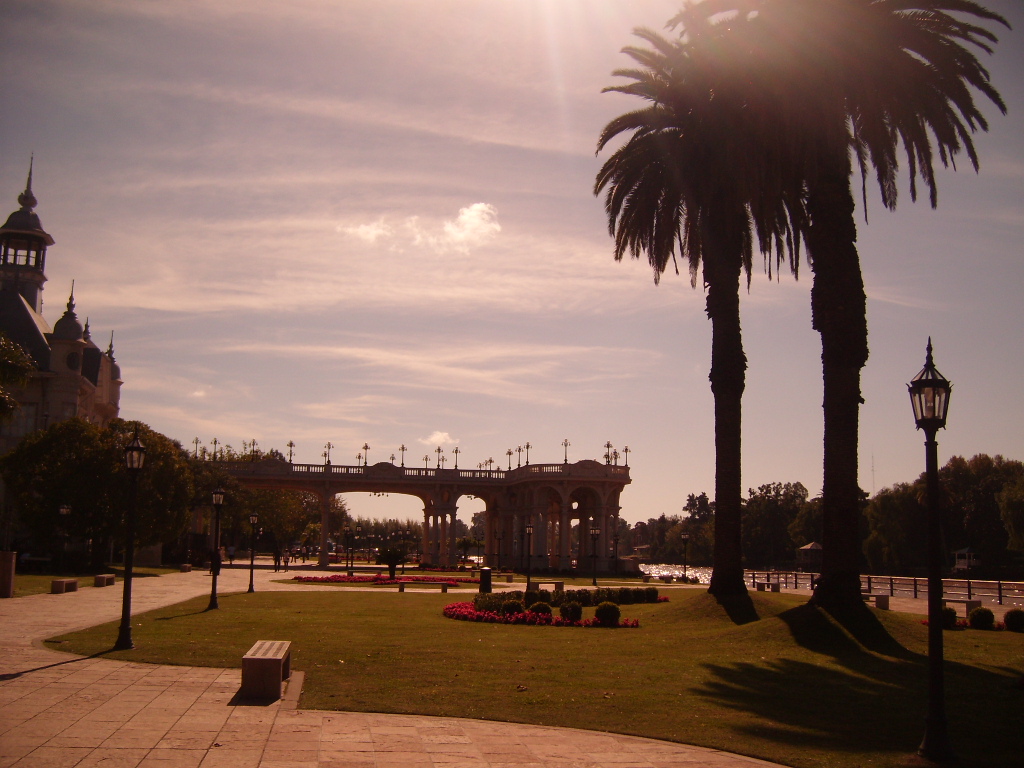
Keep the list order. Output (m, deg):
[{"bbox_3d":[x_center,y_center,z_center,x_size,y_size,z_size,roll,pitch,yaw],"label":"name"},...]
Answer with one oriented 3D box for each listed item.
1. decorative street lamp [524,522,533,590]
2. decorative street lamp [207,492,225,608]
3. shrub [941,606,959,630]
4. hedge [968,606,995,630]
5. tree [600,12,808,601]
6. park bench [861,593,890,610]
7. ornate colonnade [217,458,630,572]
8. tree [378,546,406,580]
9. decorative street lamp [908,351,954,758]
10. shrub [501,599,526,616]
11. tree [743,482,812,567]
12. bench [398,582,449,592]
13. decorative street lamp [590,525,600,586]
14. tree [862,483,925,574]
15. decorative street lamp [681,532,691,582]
[{"bbox_3d":[0.829,8.329,50.589,0.400,3.550,0.400,1,-9,0],"label":"decorative street lamp"},{"bbox_3d":[-8.434,4.612,29.585,0.400,3.500,0.400,1,-9,0],"label":"decorative street lamp"},{"bbox_3d":[10.801,5.844,25.847,0.610,0.580,0.610,1,-9,0],"label":"shrub"},{"bbox_3d":[11.703,5.856,25.847,0.620,0.580,0.620,1,-9,0],"label":"hedge"},{"bbox_3d":[5.904,-2.603,29.317,6.700,16.795,6.700,0,-9,0],"label":"tree"},{"bbox_3d":[11.599,7.118,33.908,0.450,0.440,2.150,2,-9,-8],"label":"park bench"},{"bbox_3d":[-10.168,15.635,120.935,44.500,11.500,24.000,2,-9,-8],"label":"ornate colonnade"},{"bbox_3d":[-7.551,11.269,65.475,2.100,2.150,2.100,1,-9,0],"label":"tree"},{"bbox_3d":[3.645,1.370,9.013,0.400,3.600,0.400,1,-9,0],"label":"decorative street lamp"},{"bbox_3d":[0.044,5.980,27.744,0.620,0.540,0.620,1,-9,0],"label":"shrub"},{"bbox_3d":[57.625,30.721,226.545,15.000,19.000,14.000,1,-9,0],"label":"tree"},{"bbox_3d":[-3.679,8.590,43.685,2.150,0.440,0.450,-1,-9,8],"label":"bench"},{"bbox_3d":[4.752,9.720,59.089,0.600,3.550,0.400,1,-9,0],"label":"decorative street lamp"},{"bbox_3d":[70.322,26.572,191.382,12.000,17.000,11.500,1,-9,0],"label":"tree"},{"bbox_3d":[11.841,11.765,70.789,0.600,3.550,0.400,1,-9,0],"label":"decorative street lamp"}]

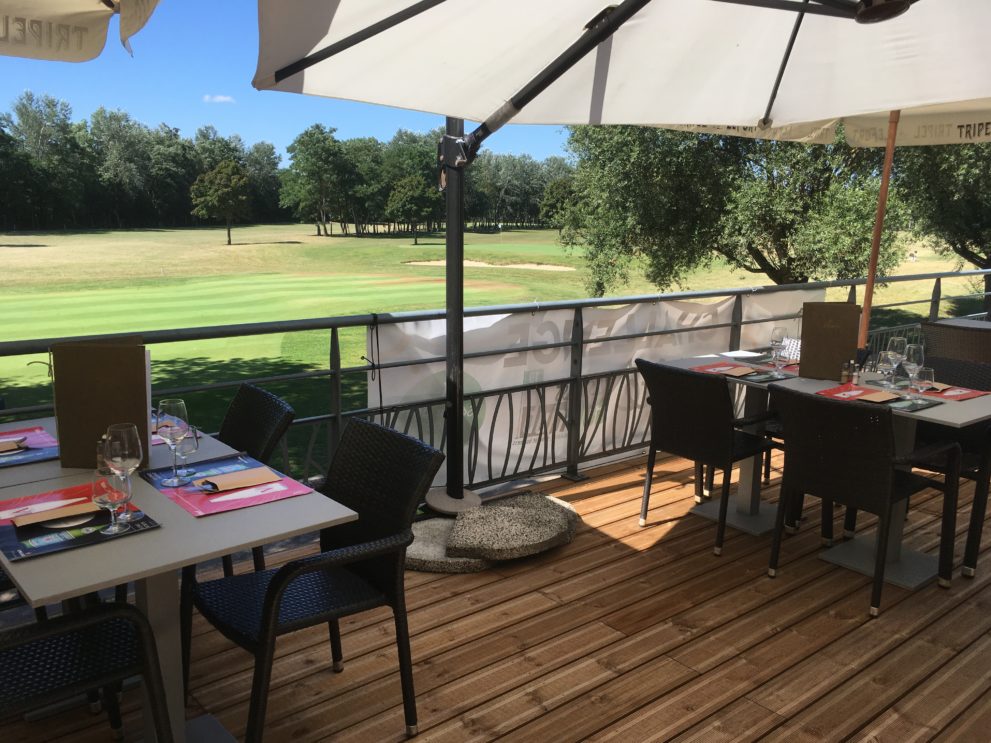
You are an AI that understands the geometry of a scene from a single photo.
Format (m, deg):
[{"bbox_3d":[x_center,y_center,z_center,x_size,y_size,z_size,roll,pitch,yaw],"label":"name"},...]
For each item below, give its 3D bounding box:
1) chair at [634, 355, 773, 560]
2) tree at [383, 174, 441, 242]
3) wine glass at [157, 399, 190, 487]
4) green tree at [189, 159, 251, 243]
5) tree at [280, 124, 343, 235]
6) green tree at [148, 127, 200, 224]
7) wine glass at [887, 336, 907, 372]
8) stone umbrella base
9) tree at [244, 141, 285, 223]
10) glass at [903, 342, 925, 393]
[{"bbox_3d":[1.030,0.351,3.881,0.620,0.826,0.570,-8,15,-39],"label":"chair"},{"bbox_3d":[-7.098,-13.809,70.991,4.828,5.920,4.828,0,11,-6],"label":"tree"},{"bbox_3d":[-0.864,0.190,2.229,0.083,0.220,0.083,1,11,0],"label":"wine glass"},{"bbox_3d":[-21.172,-13.032,63.909,4.665,6.525,4.665,-2,12,-18],"label":"green tree"},{"bbox_3d":[-18.794,-19.459,84.788,6.413,11.105,6.413,-1,11,-12],"label":"tree"},{"bbox_3d":[-39.271,-23.688,100.925,6.397,12.200,6.397,-3,12,-21],"label":"green tree"},{"bbox_3d":[1.783,-0.039,3.697,0.084,0.217,0.084,1,11,0],"label":"wine glass"},{"bbox_3d":[-0.048,0.710,3.737,0.900,0.130,0.607,-8,15,-39],"label":"stone umbrella base"},{"bbox_3d":[-32.257,-26.224,115.915,5.640,11.650,5.640,-2,12,-15],"label":"tree"},{"bbox_3d":[1.741,0.004,3.469,0.083,0.219,0.083,1,11,0],"label":"glass"}]

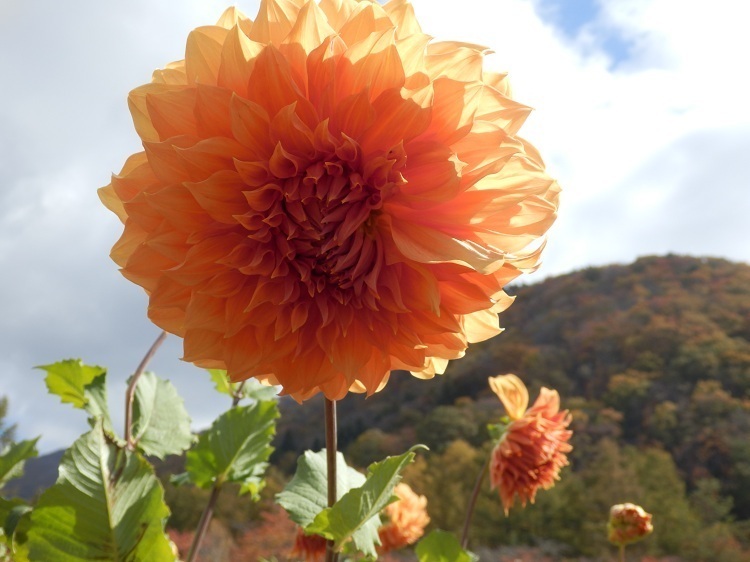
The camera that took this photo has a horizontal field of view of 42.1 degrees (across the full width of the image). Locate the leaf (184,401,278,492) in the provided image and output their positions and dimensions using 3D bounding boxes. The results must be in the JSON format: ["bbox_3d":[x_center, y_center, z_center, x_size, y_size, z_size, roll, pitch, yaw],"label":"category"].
[{"bbox_3d":[-0.097,0.111,0.660,0.050,0.074,0.030,38,15,-8],"label":"leaf"}]

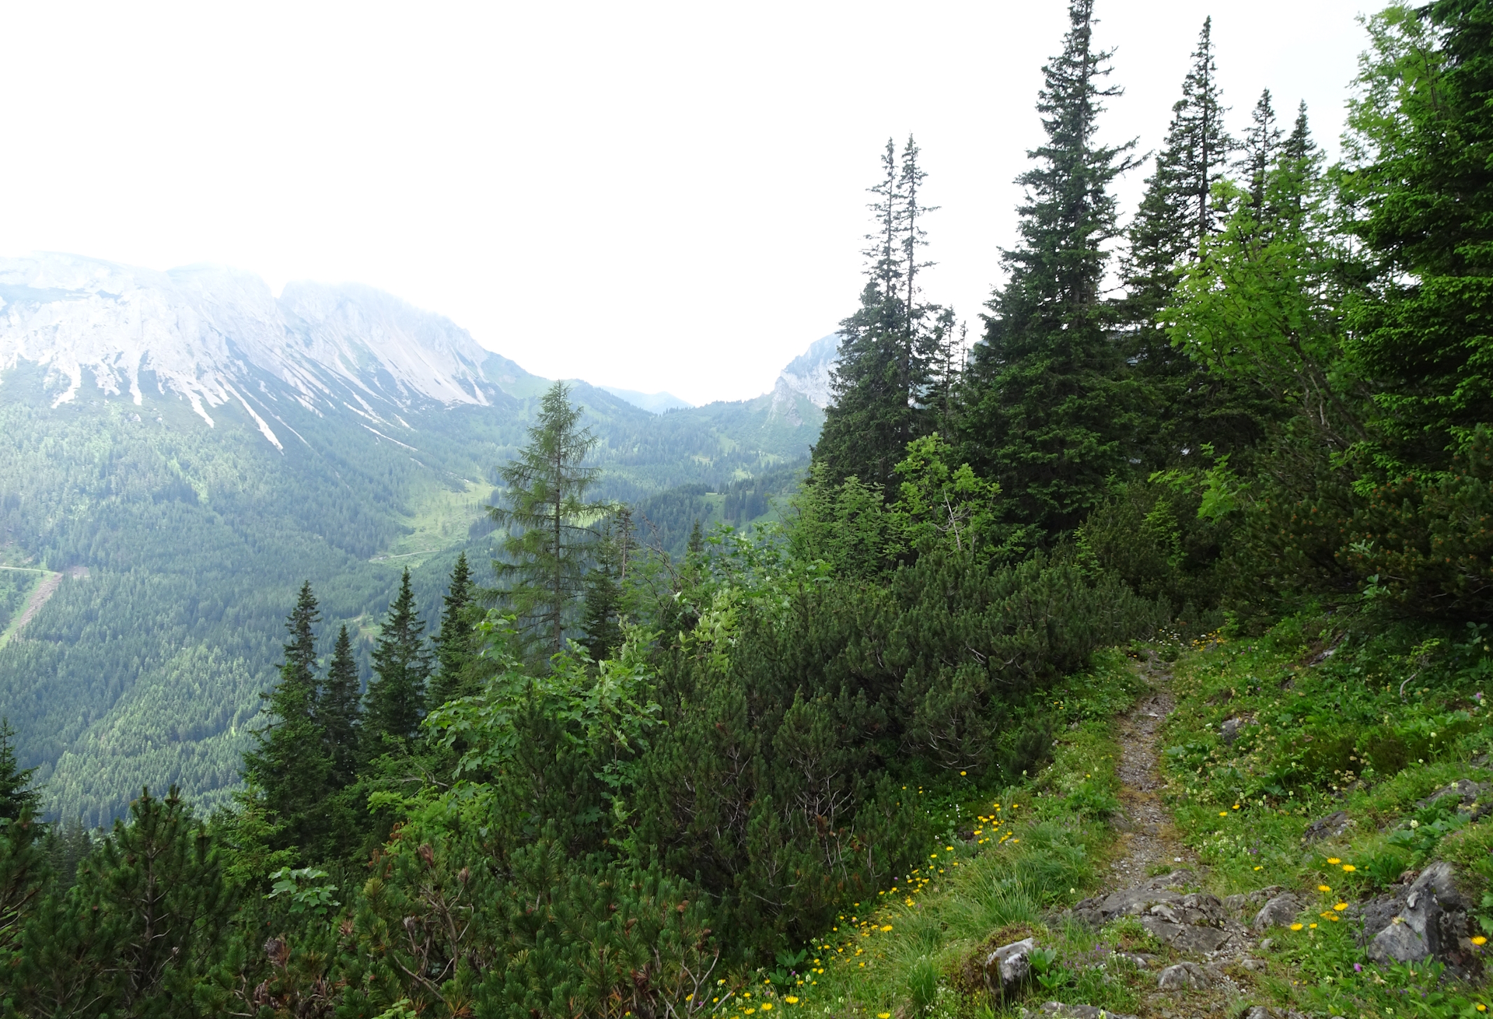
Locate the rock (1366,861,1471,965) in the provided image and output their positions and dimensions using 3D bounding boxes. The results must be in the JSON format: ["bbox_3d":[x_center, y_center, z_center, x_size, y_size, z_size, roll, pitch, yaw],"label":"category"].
[{"bbox_3d":[2.141,1.273,3.300,0.290,0.290,0.280,2,3,34],"label":"rock"}]

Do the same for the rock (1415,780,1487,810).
[{"bbox_3d":[2.991,1.211,4.400,0.250,0.110,0.220,3,3,35],"label":"rock"}]

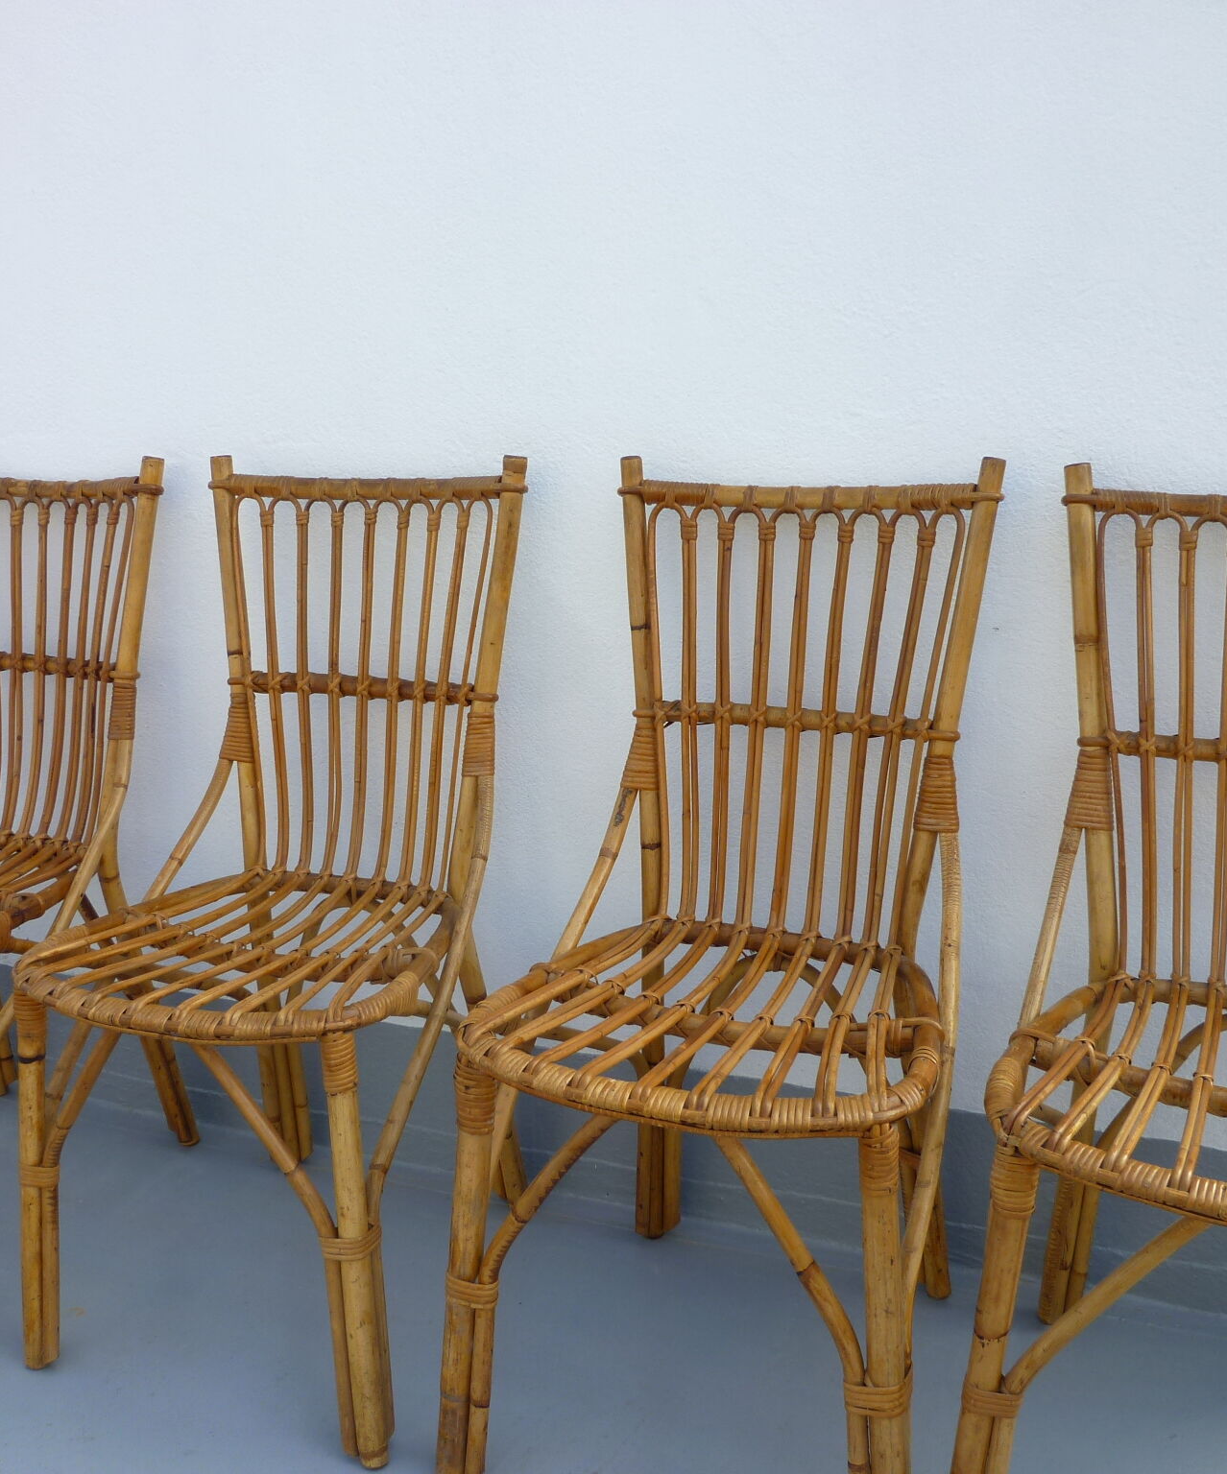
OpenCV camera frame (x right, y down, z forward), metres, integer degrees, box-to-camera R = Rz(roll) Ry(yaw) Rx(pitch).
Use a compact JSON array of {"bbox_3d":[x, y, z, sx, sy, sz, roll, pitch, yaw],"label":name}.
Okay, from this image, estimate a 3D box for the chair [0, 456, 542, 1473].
[{"bbox_3d":[-0.350,0.178,1.504,0.446,0.900,0.515,4,16,19],"label":"chair"}]

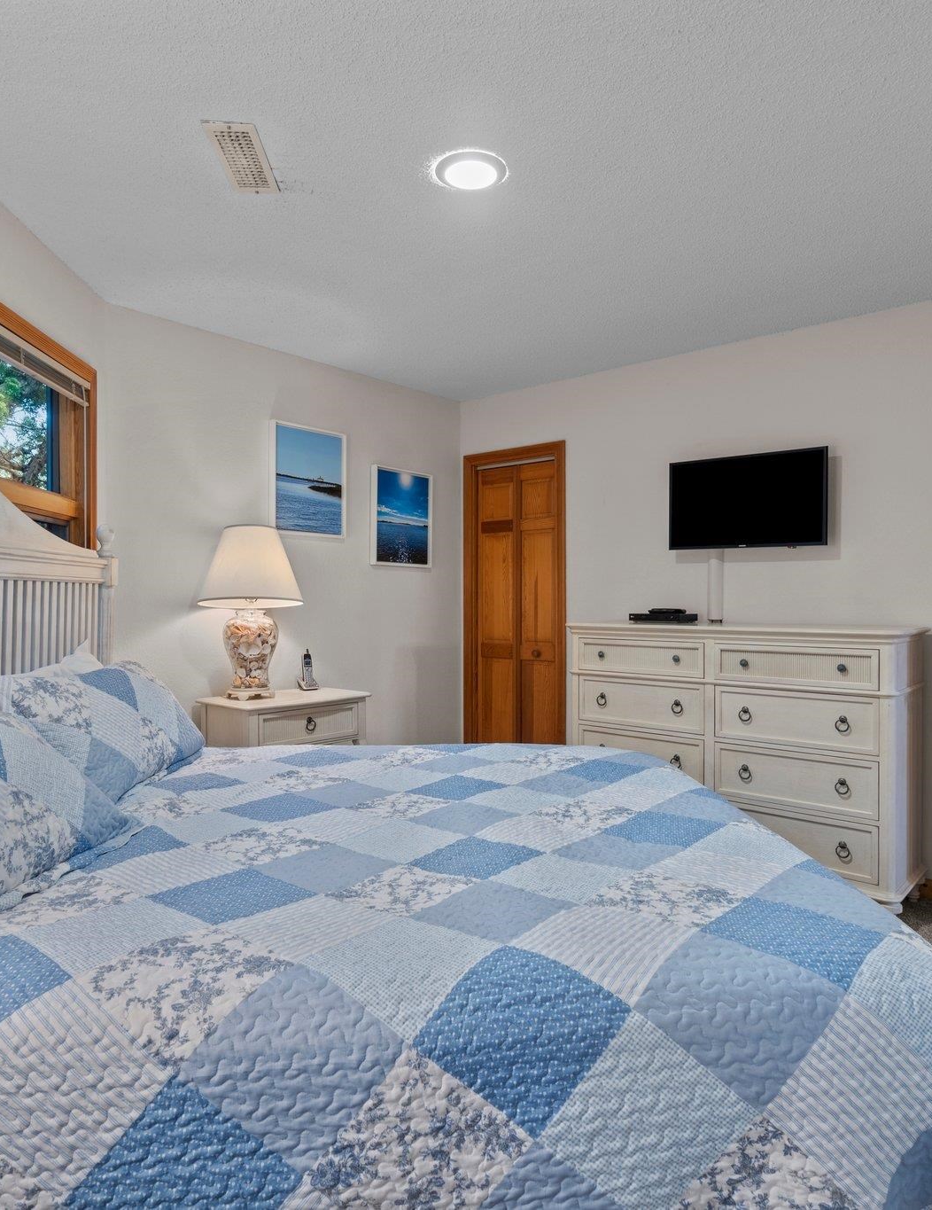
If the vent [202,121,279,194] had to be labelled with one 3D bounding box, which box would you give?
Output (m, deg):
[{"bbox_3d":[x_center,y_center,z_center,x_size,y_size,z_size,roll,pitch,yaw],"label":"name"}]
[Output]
[{"bbox_3d":[-0.613,-1.232,2.100,0.135,0.020,0.335,0,0,-2],"label":"vent"}]

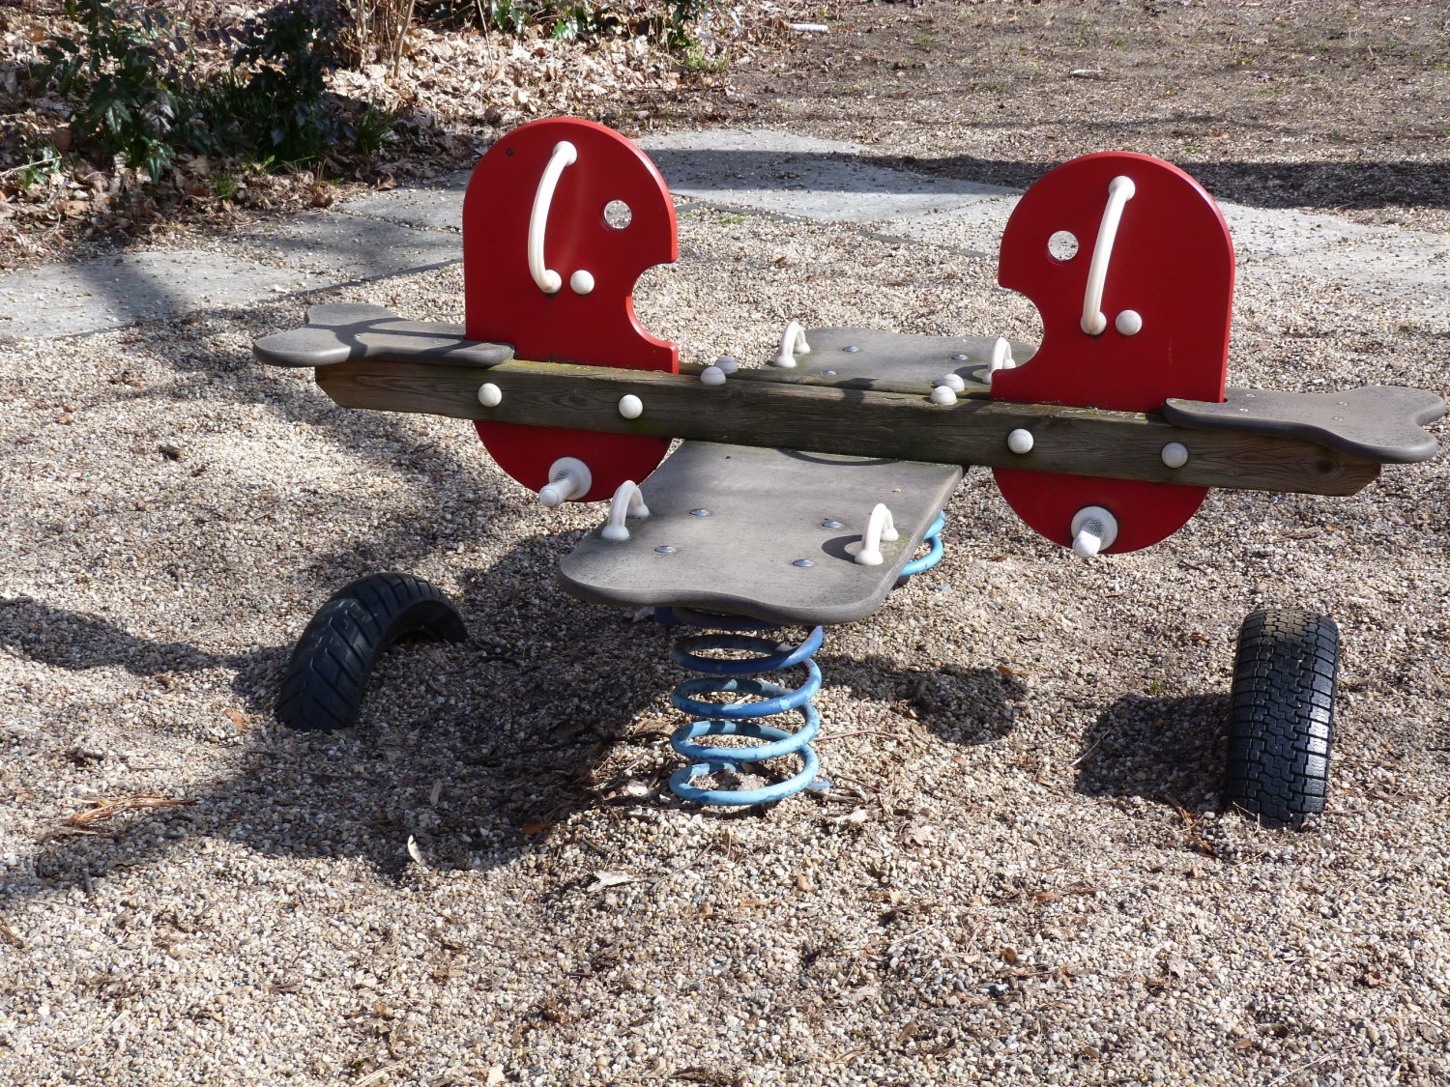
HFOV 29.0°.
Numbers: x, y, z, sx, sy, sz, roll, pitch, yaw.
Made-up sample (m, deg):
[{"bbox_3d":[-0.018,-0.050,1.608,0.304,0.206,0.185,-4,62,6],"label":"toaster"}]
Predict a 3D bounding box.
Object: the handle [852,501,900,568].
[{"bbox_3d":[0.207,-0.025,3.731,0.037,0.065,0.144,6,19,14],"label":"handle"}]

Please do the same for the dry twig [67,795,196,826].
[{"bbox_3d":[-0.809,0.355,3.795,0.175,0.026,0.084,-5,18,-19],"label":"dry twig"}]

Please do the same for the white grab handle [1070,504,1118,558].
[{"bbox_3d":[0.533,-0.006,4.096,0.068,0.068,0.091,6,19,14],"label":"white grab handle"}]

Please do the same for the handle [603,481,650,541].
[{"bbox_3d":[-0.132,-0.058,3.816,0.037,0.065,0.144,6,19,14],"label":"handle"}]

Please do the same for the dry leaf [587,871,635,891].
[{"bbox_3d":[-0.146,0.428,3.565,0.060,0.013,0.037,1,18,0],"label":"dry leaf"}]

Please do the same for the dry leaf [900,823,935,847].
[{"bbox_3d":[0.255,0.386,3.710,0.044,0.013,0.047,1,18,0],"label":"dry leaf"}]

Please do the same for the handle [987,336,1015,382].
[{"bbox_3d":[0.451,-0.311,4.606,0.037,0.065,0.144,6,19,14],"label":"handle"}]

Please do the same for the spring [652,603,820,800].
[{"bbox_3d":[0.032,0.184,3.840,0.209,0.305,0.209,1,18,0],"label":"spring"}]

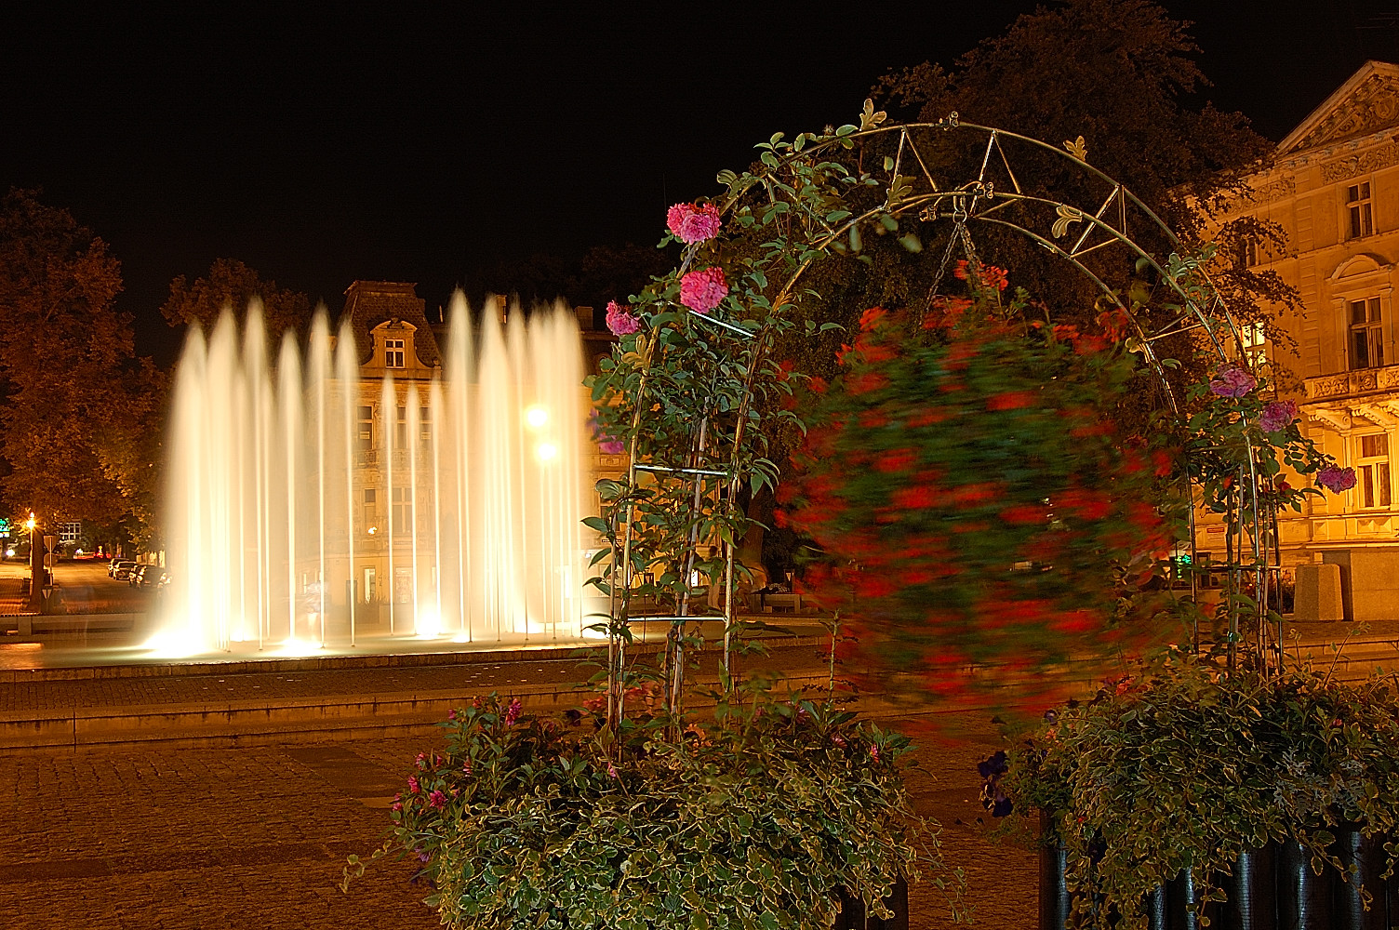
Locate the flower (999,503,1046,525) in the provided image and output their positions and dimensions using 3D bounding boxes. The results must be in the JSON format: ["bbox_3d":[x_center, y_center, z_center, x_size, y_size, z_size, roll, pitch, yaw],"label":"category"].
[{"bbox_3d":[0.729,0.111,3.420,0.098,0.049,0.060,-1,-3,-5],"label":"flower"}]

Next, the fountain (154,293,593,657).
[{"bbox_3d":[-5.578,0.152,25.937,6.700,5.700,3.700,0,-3,-21],"label":"fountain"}]

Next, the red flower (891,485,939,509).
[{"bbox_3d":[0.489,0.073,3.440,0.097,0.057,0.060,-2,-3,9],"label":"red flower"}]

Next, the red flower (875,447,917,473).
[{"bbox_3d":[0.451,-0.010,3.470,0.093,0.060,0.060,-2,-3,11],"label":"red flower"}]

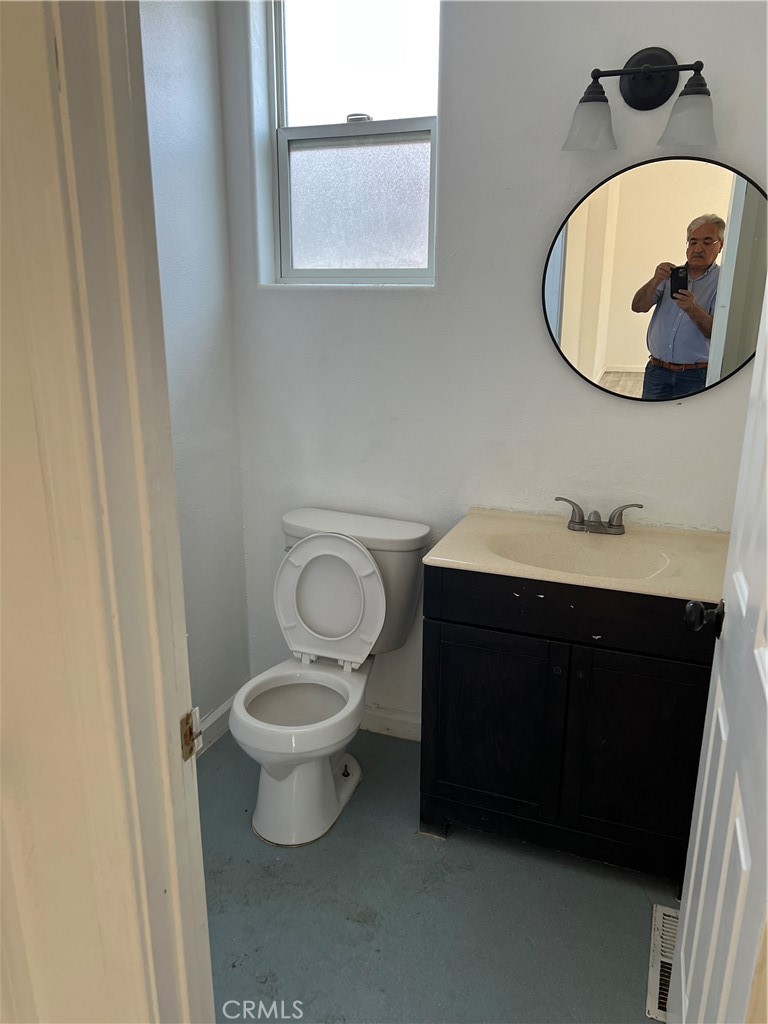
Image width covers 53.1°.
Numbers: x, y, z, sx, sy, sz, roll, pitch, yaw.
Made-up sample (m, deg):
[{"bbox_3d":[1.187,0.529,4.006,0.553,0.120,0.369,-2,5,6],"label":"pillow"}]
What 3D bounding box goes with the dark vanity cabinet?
[{"bbox_3d":[0.539,0.507,2.156,0.763,0.827,0.450,6,18,20],"label":"dark vanity cabinet"}]

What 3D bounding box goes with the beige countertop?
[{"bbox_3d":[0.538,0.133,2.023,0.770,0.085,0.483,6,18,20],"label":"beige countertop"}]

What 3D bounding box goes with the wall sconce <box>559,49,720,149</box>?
[{"bbox_3d":[0.611,-0.984,1.818,0.356,0.233,0.174,6,18,20],"label":"wall sconce"}]

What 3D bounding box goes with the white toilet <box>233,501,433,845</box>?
[{"bbox_3d":[-0.178,0.484,2.280,0.467,0.795,0.695,6,18,20],"label":"white toilet"}]

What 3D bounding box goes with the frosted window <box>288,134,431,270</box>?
[{"bbox_3d":[-0.078,-0.929,2.319,0.456,0.377,0.040,6,18,20],"label":"frosted window"}]

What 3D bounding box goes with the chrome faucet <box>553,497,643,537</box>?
[{"bbox_3d":[0.575,0.022,2.086,0.233,0.089,0.135,6,18,20],"label":"chrome faucet"}]

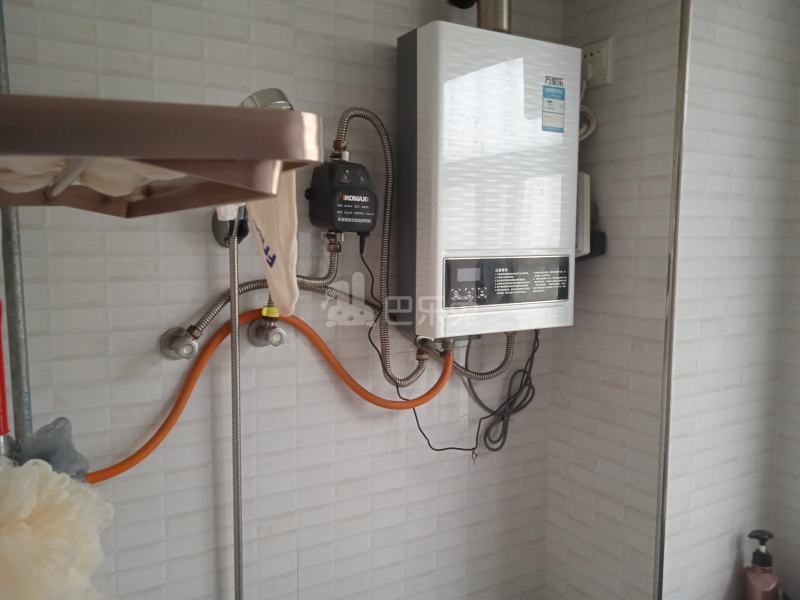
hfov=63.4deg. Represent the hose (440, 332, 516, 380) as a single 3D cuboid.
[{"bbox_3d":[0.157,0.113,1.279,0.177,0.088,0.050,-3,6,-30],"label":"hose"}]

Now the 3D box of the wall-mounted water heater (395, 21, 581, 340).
[{"bbox_3d":[0.168,-0.208,1.220,0.330,0.528,0.128,-3,6,-31],"label":"wall-mounted water heater"}]

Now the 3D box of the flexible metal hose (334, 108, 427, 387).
[{"bbox_3d":[-0.029,-0.083,1.137,0.186,0.484,0.055,-3,6,-31],"label":"flexible metal hose"}]

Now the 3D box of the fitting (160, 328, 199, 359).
[{"bbox_3d":[-0.333,0.071,0.996,0.054,0.054,0.073,-3,6,-30],"label":"fitting"}]

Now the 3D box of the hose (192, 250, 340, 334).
[{"bbox_3d":[-0.213,-0.018,1.045,0.251,0.130,0.038,-3,6,-31],"label":"hose"}]

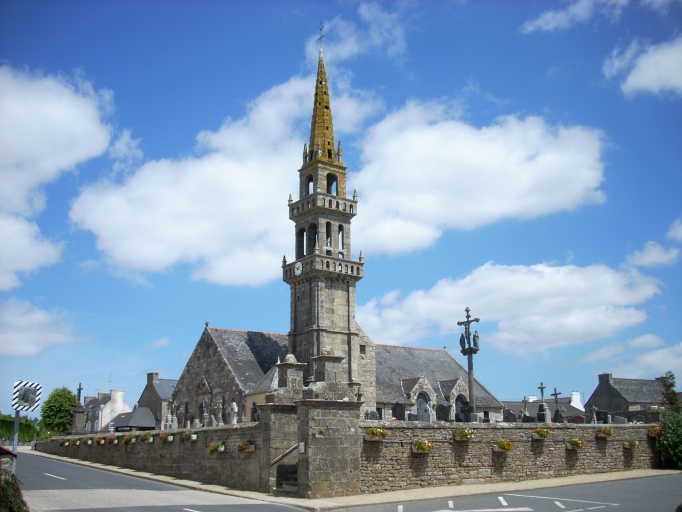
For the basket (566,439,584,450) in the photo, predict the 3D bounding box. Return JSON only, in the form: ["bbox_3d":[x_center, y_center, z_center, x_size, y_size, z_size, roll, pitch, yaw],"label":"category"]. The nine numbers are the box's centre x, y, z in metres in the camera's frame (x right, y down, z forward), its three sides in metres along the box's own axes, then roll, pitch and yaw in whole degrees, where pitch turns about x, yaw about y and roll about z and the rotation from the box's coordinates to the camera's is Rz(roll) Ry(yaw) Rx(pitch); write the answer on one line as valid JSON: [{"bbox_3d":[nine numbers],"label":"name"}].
[{"bbox_3d":[9.015,7.246,28.032,0.660,0.446,0.420,10,-17,-34],"label":"basket"}]

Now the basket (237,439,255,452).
[{"bbox_3d":[-3.208,6.366,24.498,0.420,0.450,0.660,10,-17,-34],"label":"basket"}]

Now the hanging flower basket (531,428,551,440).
[{"bbox_3d":[7.382,6.605,26.982,0.660,0.438,0.420,10,-17,-34],"label":"hanging flower basket"}]

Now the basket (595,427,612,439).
[{"bbox_3d":[10.504,7.063,29.180,0.660,0.455,0.420,10,-17,-34],"label":"basket"}]

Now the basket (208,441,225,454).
[{"bbox_3d":[-4.470,6.875,26.180,0.420,0.466,0.660,10,-17,-34],"label":"basket"}]

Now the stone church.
[{"bbox_3d":[1.876,0.961,67.233,27.352,31.904,19.136,10,-17,-34],"label":"stone church"}]

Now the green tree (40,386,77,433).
[{"bbox_3d":[-27.132,15.111,70.409,3.644,4.828,3.644,5,-15,-20],"label":"green tree"}]

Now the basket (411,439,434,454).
[{"bbox_3d":[2.635,6.160,23.578,0.660,0.474,0.420,10,-17,-34],"label":"basket"}]

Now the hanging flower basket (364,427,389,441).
[{"bbox_3d":[1.133,5.508,22.627,0.660,0.433,0.420,10,-17,-34],"label":"hanging flower basket"}]

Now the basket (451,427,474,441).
[{"bbox_3d":[4.117,6.015,24.711,0.660,0.452,0.420,10,-17,-34],"label":"basket"}]

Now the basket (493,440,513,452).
[{"bbox_3d":[5.693,6.715,25.704,0.660,0.427,0.420,10,-17,-34],"label":"basket"}]

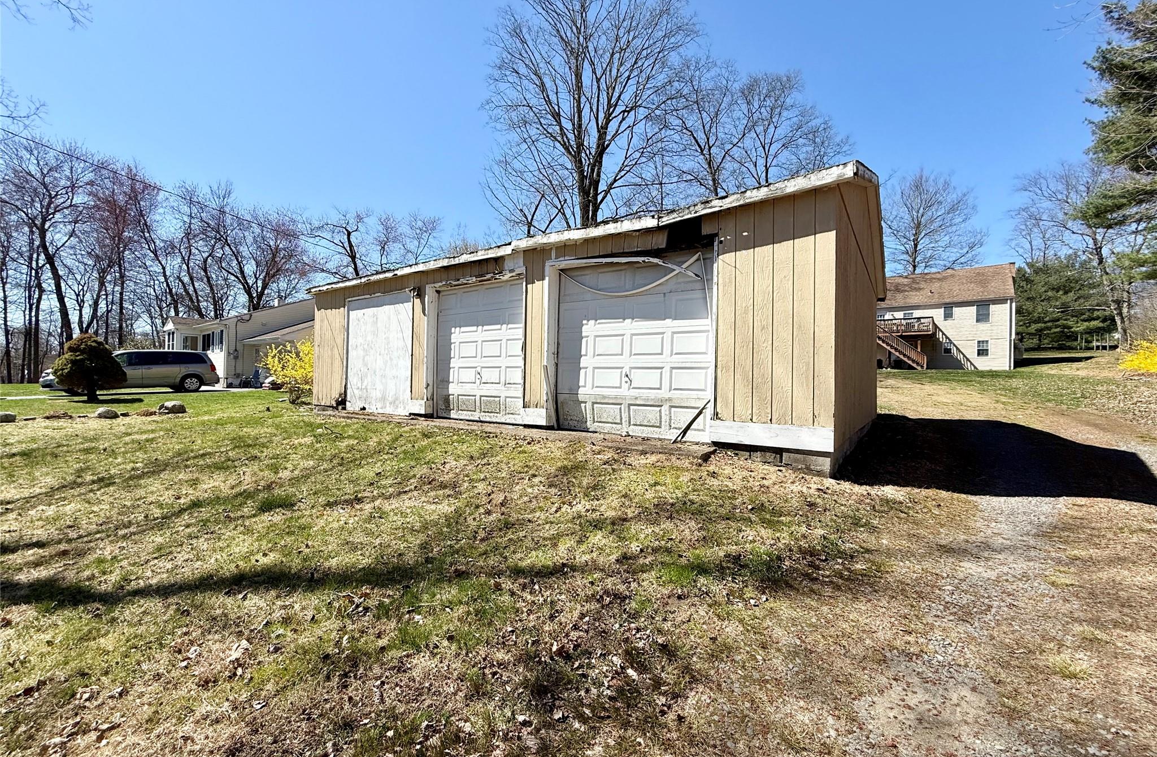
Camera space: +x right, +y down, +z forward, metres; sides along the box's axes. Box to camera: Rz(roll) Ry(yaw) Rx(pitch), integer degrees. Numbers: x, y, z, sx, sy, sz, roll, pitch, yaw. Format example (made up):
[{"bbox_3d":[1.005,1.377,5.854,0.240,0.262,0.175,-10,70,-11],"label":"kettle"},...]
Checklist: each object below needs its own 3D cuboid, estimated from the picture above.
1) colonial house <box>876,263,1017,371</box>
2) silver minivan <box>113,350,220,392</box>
[{"bbox_3d":[28.244,-4.600,40.438,13.000,8.400,9.300,0,0,38],"label":"colonial house"},{"bbox_3d":[-17.600,-0.290,18.650,5.140,1.750,2.000,1,0,-42],"label":"silver minivan"}]

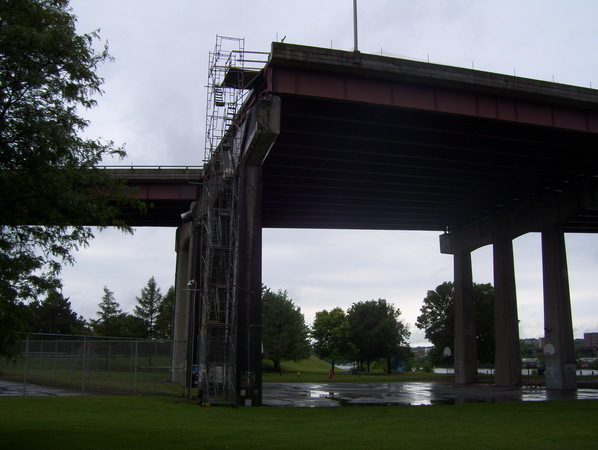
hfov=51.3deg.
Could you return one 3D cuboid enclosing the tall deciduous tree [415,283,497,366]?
[{"bbox_3d":[22.788,14.468,88.966,12.070,13.131,11.466,-3,-13,14],"label":"tall deciduous tree"}]

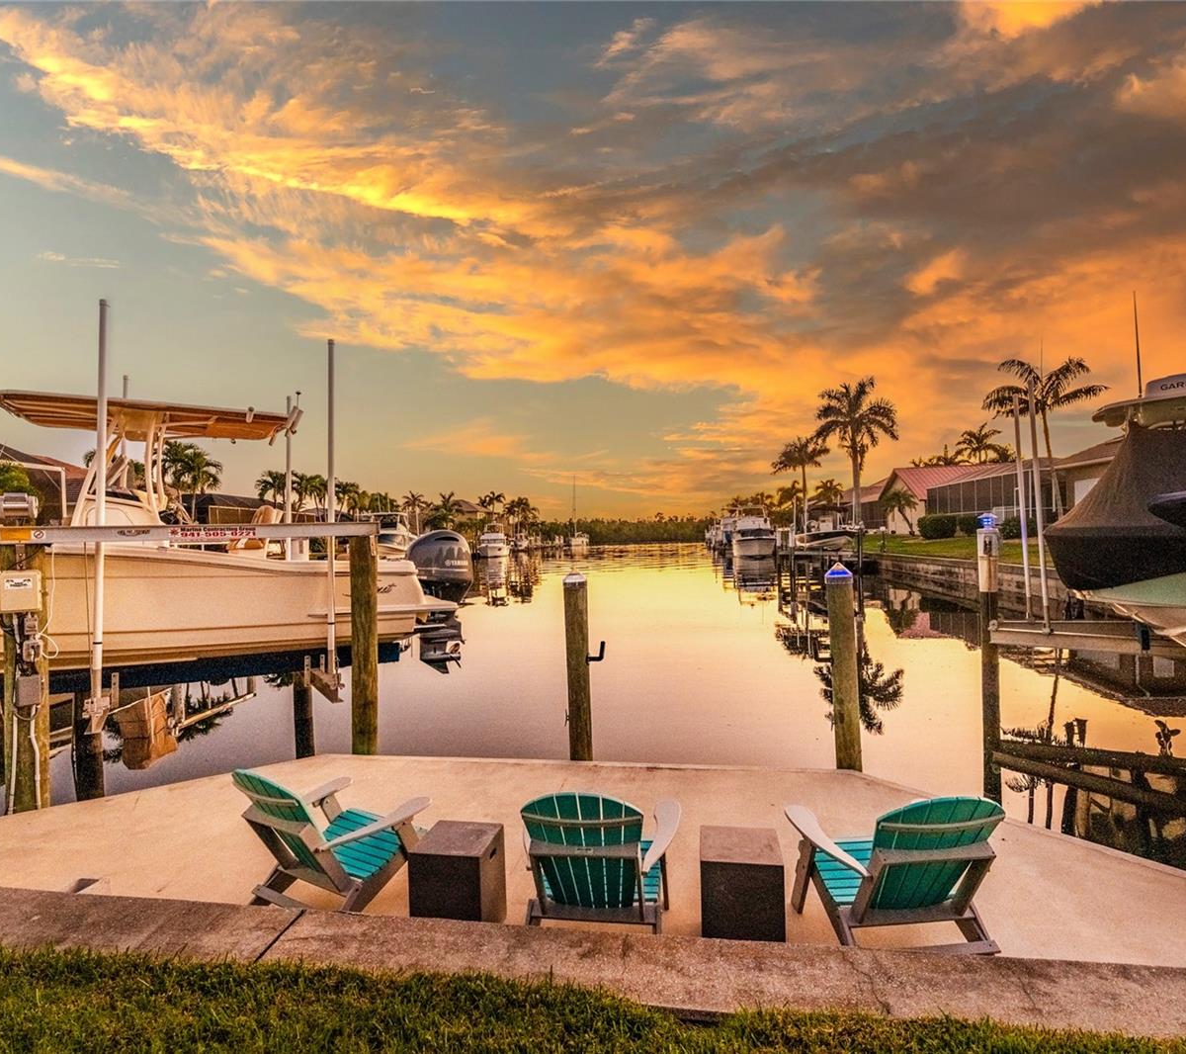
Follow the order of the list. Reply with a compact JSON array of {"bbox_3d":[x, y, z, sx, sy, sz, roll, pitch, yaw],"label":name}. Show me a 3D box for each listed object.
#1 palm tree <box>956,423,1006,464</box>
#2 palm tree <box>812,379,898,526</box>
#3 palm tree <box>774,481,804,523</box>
[{"bbox_3d":[42.842,-5.463,68.000,5.000,12.292,5.000,-1,-1,0],"label":"palm tree"},{"bbox_3d":[23.488,-6.241,55.000,7.100,14.250,7.100,-1,-1,0],"label":"palm tree"},{"bbox_3d":[26.217,-2.292,81.960,4.000,7.936,4.000,-1,-1,0],"label":"palm tree"}]

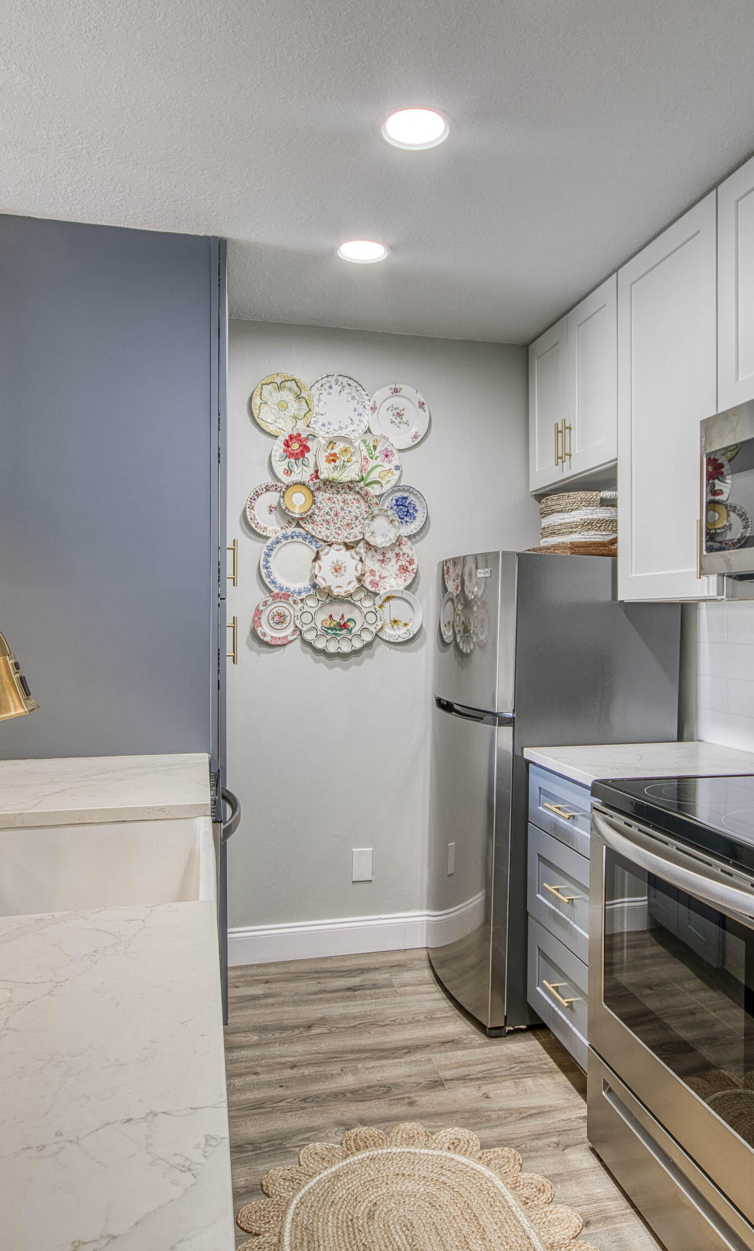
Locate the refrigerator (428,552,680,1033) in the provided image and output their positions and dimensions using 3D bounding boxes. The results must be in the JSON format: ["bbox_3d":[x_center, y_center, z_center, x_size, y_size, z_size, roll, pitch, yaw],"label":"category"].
[{"bbox_3d":[0.603,0.531,2.813,0.719,1.524,0.600,0,0,-12],"label":"refrigerator"}]

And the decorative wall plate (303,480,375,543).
[{"bbox_3d":[-0.145,-0.435,3.003,0.304,0.255,0.030,0,0,-12],"label":"decorative wall plate"}]

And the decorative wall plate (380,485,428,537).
[{"bbox_3d":[0.104,-0.457,3.135,0.206,0.206,0.024,0,0,-12],"label":"decorative wall plate"}]

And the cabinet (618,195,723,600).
[{"bbox_3d":[1.021,-0.628,2.393,0.330,1.100,0.516,0,0,-12],"label":"cabinet"}]

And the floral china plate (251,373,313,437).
[{"bbox_3d":[-0.357,-0.834,2.964,0.235,0.253,0.030,0,0,-12],"label":"floral china plate"}]

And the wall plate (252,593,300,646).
[{"bbox_3d":[-0.375,-0.025,3.035,0.206,0.206,0.024,0,0,-12],"label":"wall plate"}]

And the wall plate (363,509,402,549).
[{"bbox_3d":[0.024,-0.372,3.025,0.154,0.157,0.025,0,0,-12],"label":"wall plate"}]

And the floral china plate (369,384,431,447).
[{"bbox_3d":[0.095,-0.844,3.157,0.260,0.266,0.027,0,0,-12],"label":"floral china plate"}]

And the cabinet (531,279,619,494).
[{"bbox_3d":[0.847,-0.841,2.901,0.299,0.606,0.689,0,0,-12],"label":"cabinet"}]

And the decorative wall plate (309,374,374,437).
[{"bbox_3d":[-0.140,-0.843,3.012,0.254,0.261,0.028,0,0,-12],"label":"decorative wall plate"}]

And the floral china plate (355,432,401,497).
[{"bbox_3d":[-0.024,-0.644,3.132,0.255,0.253,0.027,0,0,-12],"label":"floral china plate"}]

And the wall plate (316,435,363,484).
[{"bbox_3d":[-0.140,-0.649,3.057,0.180,0.188,0.024,0,0,-12],"label":"wall plate"}]

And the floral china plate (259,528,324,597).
[{"bbox_3d":[-0.319,-0.244,3.041,0.267,0.267,0.024,0,0,-12],"label":"floral china plate"}]

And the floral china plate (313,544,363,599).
[{"bbox_3d":[-0.149,-0.209,2.998,0.199,0.208,0.028,0,0,-12],"label":"floral china plate"}]

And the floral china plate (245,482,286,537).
[{"bbox_3d":[-0.400,-0.450,3.052,0.222,0.222,0.027,0,0,-12],"label":"floral china plate"}]

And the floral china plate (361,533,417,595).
[{"bbox_3d":[0.040,-0.250,3.148,0.257,0.252,0.027,0,0,-12],"label":"floral china plate"}]

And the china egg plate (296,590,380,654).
[{"bbox_3d":[-0.148,-0.025,3.109,0.350,0.275,0.032,0,0,-12],"label":"china egg plate"}]

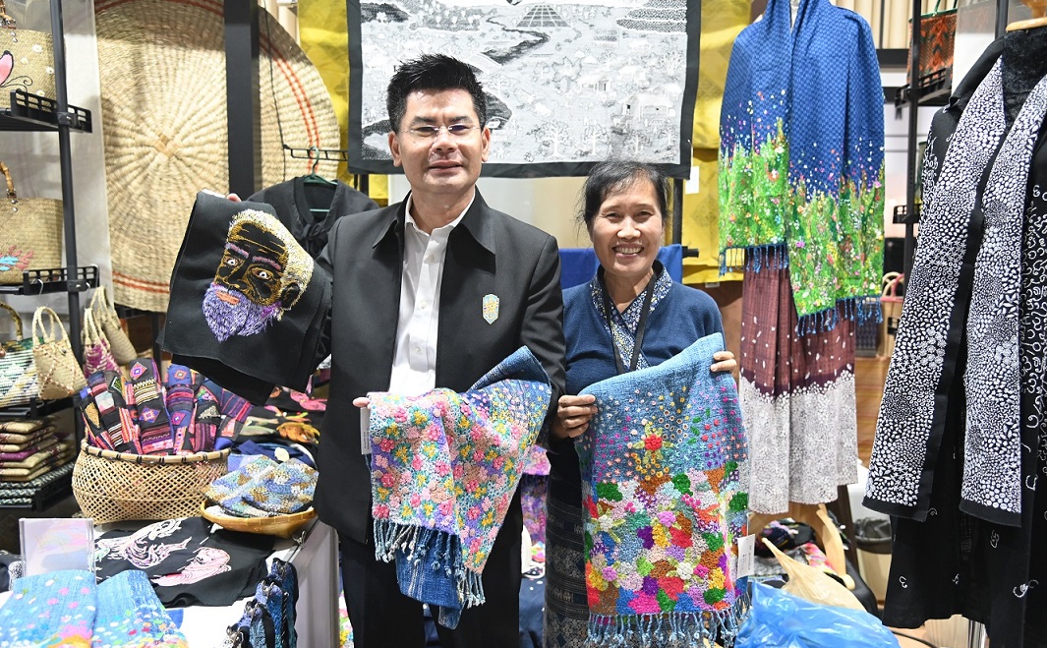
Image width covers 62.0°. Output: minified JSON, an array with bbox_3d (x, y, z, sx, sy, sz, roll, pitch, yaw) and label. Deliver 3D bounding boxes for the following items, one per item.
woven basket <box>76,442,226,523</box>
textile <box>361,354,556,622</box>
[{"bbox_3d":[-0.880,0.357,2.090,0.360,0.160,0.350,-2,6,-14],"label":"woven basket"},{"bbox_3d":[-0.112,0.282,1.505,0.310,0.485,0.180,0,6,-4],"label":"textile"}]

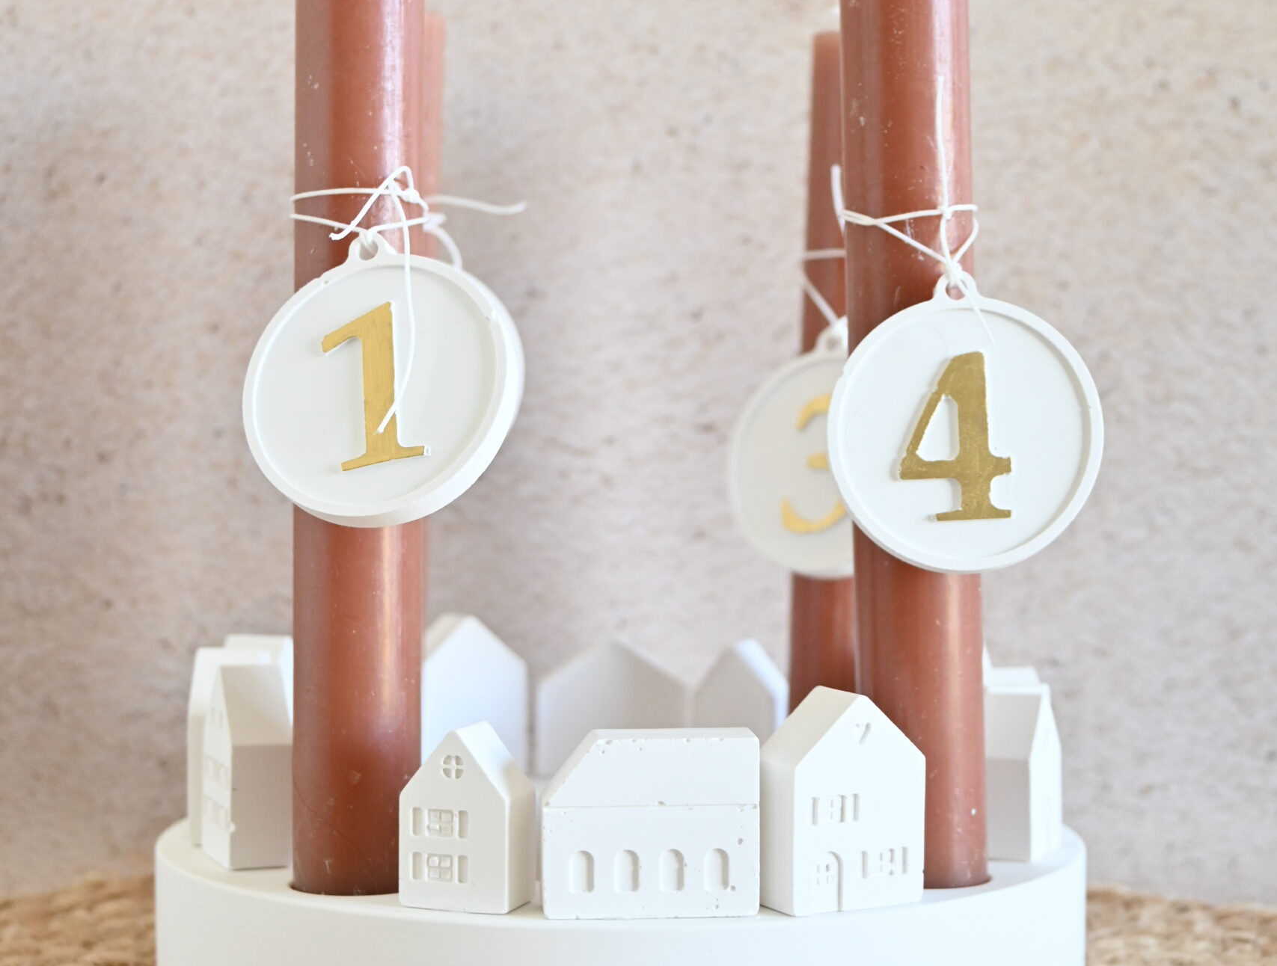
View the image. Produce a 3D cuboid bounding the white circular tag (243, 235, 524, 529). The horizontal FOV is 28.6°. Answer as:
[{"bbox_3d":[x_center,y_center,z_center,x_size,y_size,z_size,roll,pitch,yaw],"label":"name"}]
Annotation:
[{"bbox_3d":[-0.047,-0.019,0.451,0.050,0.054,0.006,-11,-22,13],"label":"white circular tag"}]

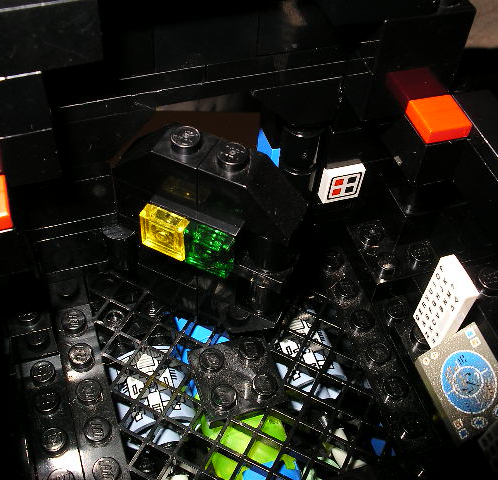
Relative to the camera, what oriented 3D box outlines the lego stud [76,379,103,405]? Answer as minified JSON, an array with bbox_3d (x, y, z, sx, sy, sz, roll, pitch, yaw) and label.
[{"bbox_3d":[-0.030,0.028,0.127,0.005,0.002,0.005,2,52,-3],"label":"lego stud"}]

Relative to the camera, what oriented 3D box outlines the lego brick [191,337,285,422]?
[{"bbox_3d":[-0.002,0.027,0.134,0.016,0.005,0.016,-13,54,-14],"label":"lego brick"}]

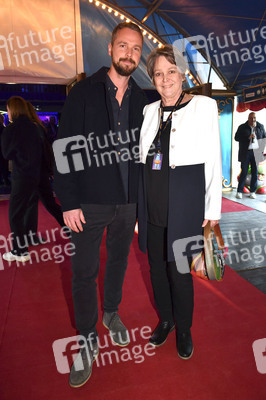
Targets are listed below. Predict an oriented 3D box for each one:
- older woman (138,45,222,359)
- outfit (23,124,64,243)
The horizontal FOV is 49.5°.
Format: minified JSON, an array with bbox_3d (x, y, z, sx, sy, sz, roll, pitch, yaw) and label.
[{"bbox_3d":[0.253,0.060,1.590,0.490,1.670,0.360,3,12,20],"label":"older woman"},{"bbox_3d":[-0.970,-0.180,3.280,0.560,1.380,0.460,3,11,17],"label":"outfit"}]

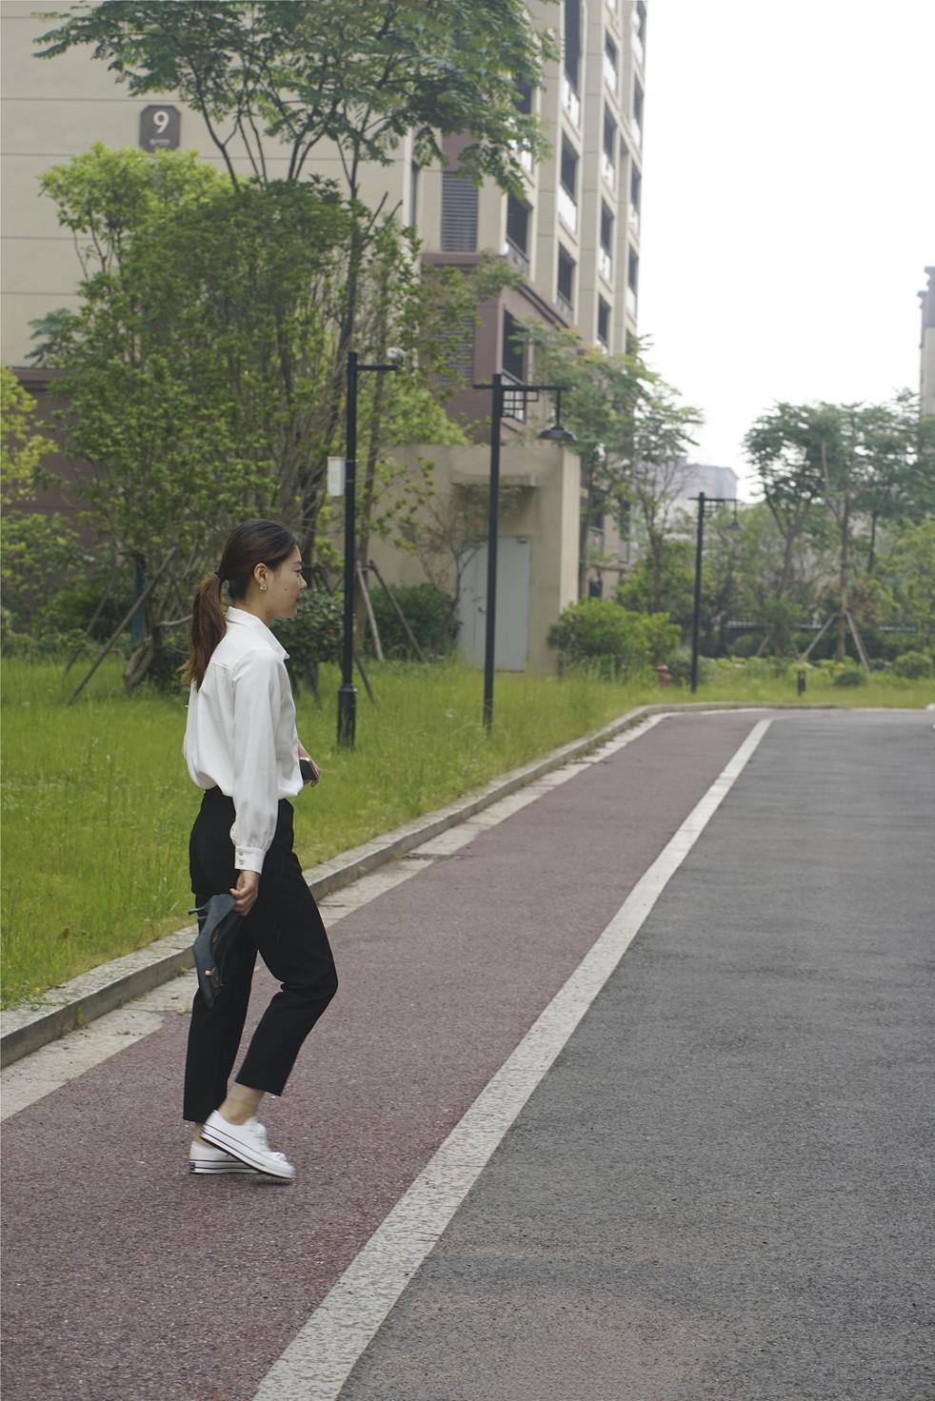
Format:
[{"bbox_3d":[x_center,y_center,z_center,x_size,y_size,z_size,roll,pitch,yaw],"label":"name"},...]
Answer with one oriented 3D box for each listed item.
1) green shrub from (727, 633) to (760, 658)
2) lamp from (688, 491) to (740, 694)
[{"bbox_3d":[6.169,-1.200,74.000,0.720,0.620,0.700,1,2,0],"label":"green shrub"},{"bbox_3d":[3.882,-1.720,52.500,0.840,3.220,0.340,1,2,5],"label":"lamp"}]

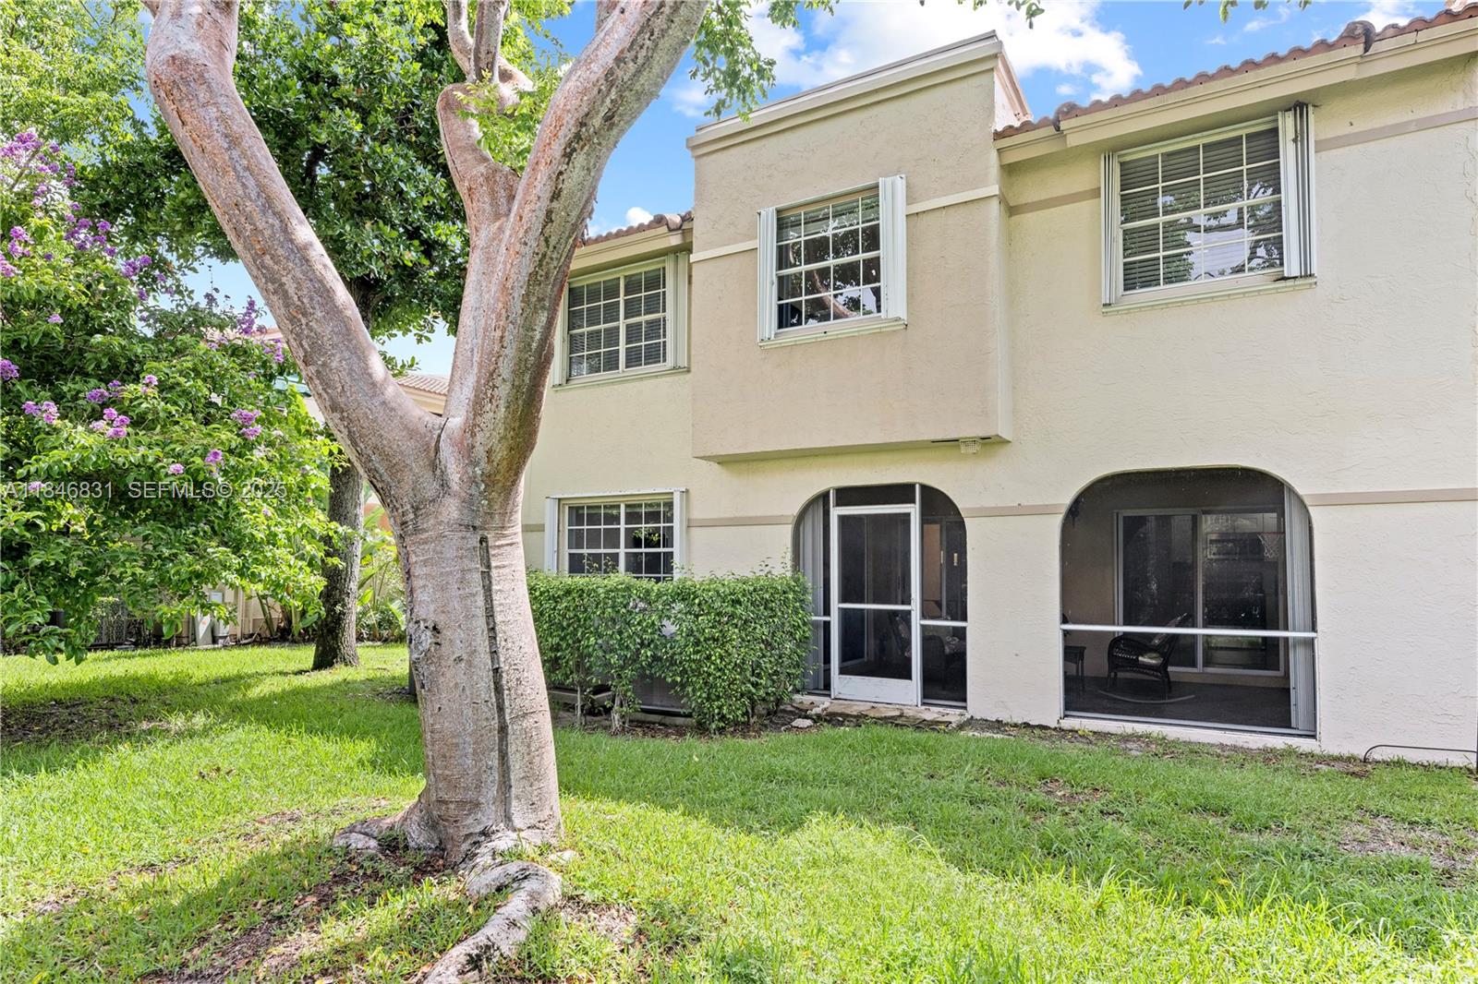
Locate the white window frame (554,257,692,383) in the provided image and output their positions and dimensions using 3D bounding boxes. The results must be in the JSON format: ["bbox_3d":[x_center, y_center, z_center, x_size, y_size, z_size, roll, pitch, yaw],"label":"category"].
[{"bbox_3d":[-1.582,-2.176,10.006,2.196,1.500,0.150,-2,-3,30],"label":"white window frame"}]

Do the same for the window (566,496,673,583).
[{"bbox_3d":[-1.529,0.745,9.940,1.808,1.302,0.120,-2,-3,30],"label":"window"}]

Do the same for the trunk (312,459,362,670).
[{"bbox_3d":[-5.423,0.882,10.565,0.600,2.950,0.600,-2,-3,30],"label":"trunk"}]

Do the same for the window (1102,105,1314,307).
[{"bbox_3d":[4.006,-2.404,6.746,1.590,1.510,0.160,-2,-3,30],"label":"window"}]

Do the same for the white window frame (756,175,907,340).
[{"bbox_3d":[0.895,-2.302,7.917,1.630,1.510,0.160,-2,-3,30],"label":"white window frame"}]

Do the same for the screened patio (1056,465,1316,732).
[{"bbox_3d":[4.259,0.968,7.548,1.920,2.200,1.800,-2,-4,29],"label":"screened patio"}]

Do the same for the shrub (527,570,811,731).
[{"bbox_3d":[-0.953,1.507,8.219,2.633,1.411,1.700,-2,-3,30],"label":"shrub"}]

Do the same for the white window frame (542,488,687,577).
[{"bbox_3d":[-1.642,0.749,9.914,2.295,1.451,0.150,-2,-3,30],"label":"white window frame"}]

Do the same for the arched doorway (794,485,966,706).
[{"bbox_3d":[1.474,1.047,8.228,1.888,2.256,0.200,-2,-3,30],"label":"arched doorway"}]

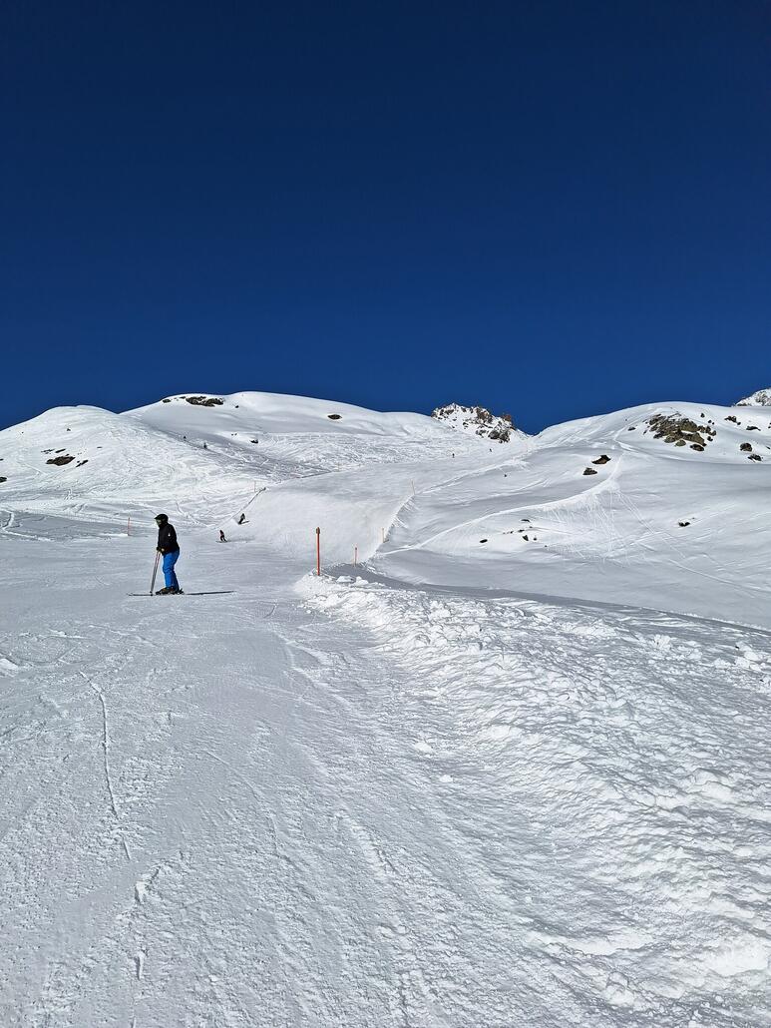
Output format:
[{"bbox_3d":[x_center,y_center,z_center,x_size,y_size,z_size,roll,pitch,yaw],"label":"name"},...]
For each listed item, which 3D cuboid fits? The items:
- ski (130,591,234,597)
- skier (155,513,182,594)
[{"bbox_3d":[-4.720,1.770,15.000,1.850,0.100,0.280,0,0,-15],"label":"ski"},{"bbox_3d":[-4.780,0.875,15.000,0.620,1.750,0.560,0,0,-15],"label":"skier"}]

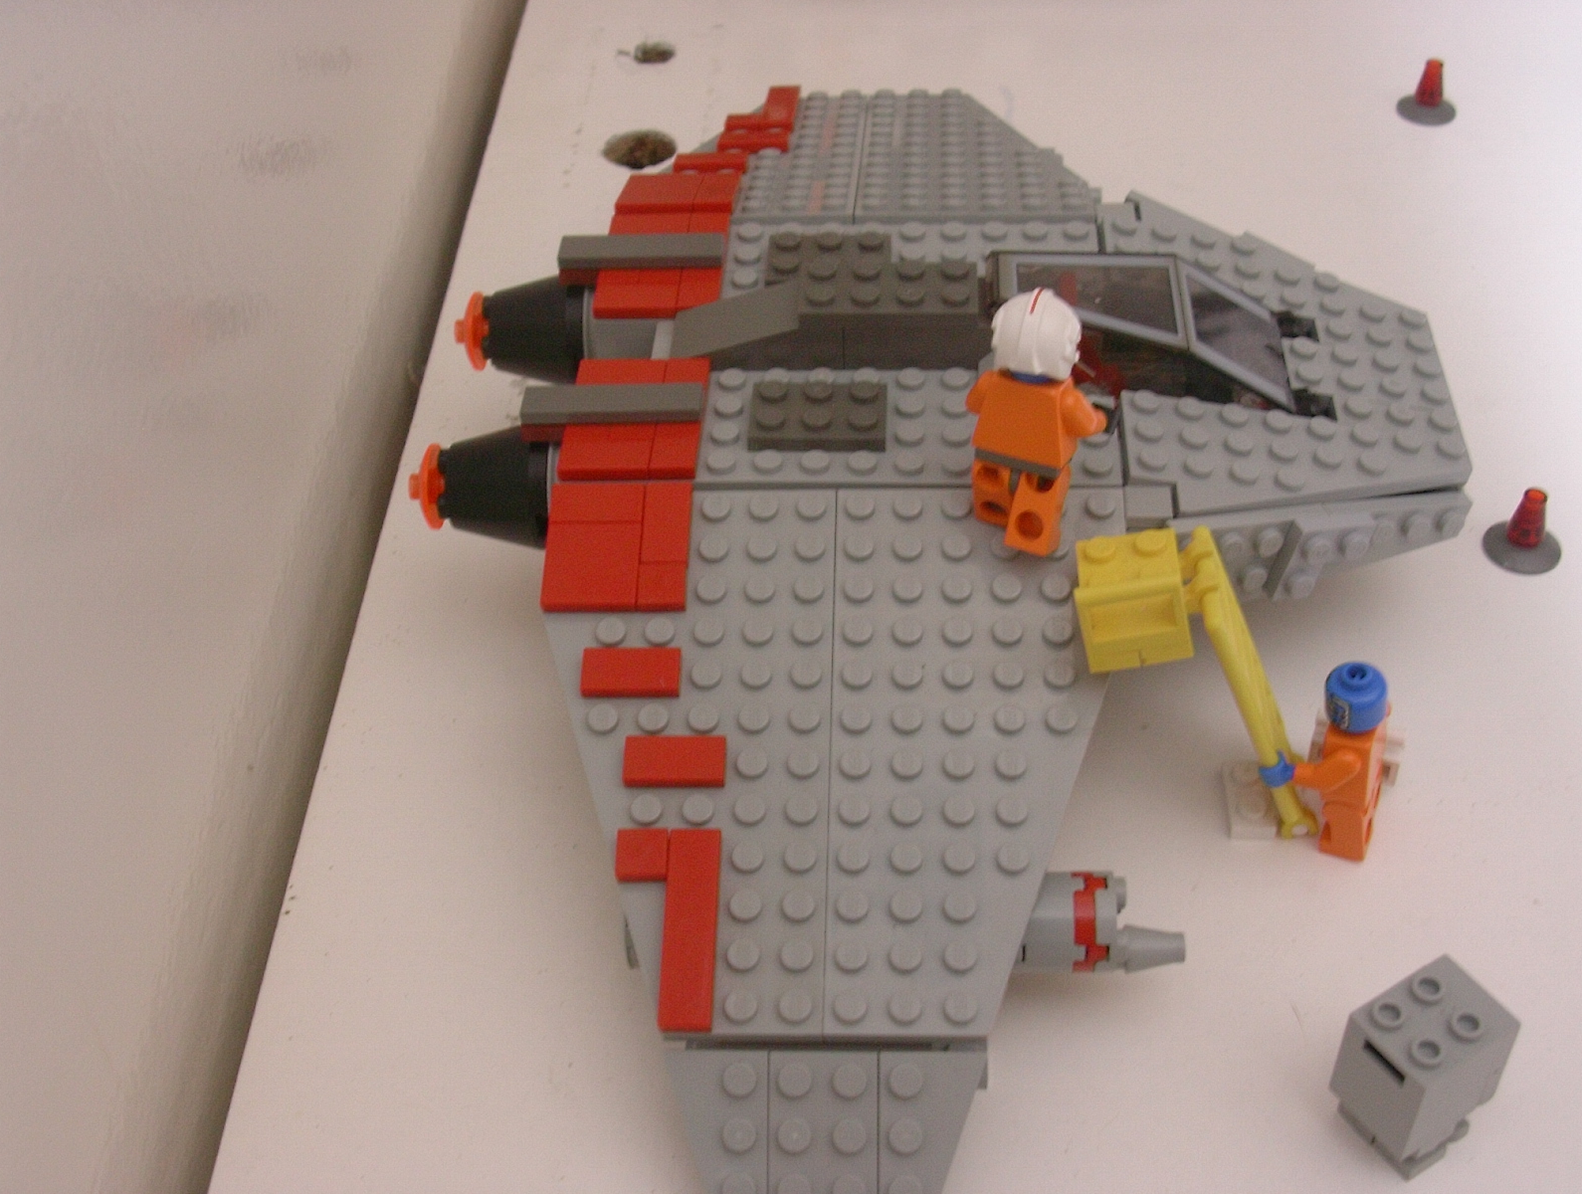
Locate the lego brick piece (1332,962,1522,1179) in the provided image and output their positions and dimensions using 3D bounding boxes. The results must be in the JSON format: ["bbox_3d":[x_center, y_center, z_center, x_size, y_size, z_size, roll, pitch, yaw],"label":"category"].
[{"bbox_3d":[0.099,0.073,0.324,0.020,0.026,0.016,-25,49,-22],"label":"lego brick piece"}]

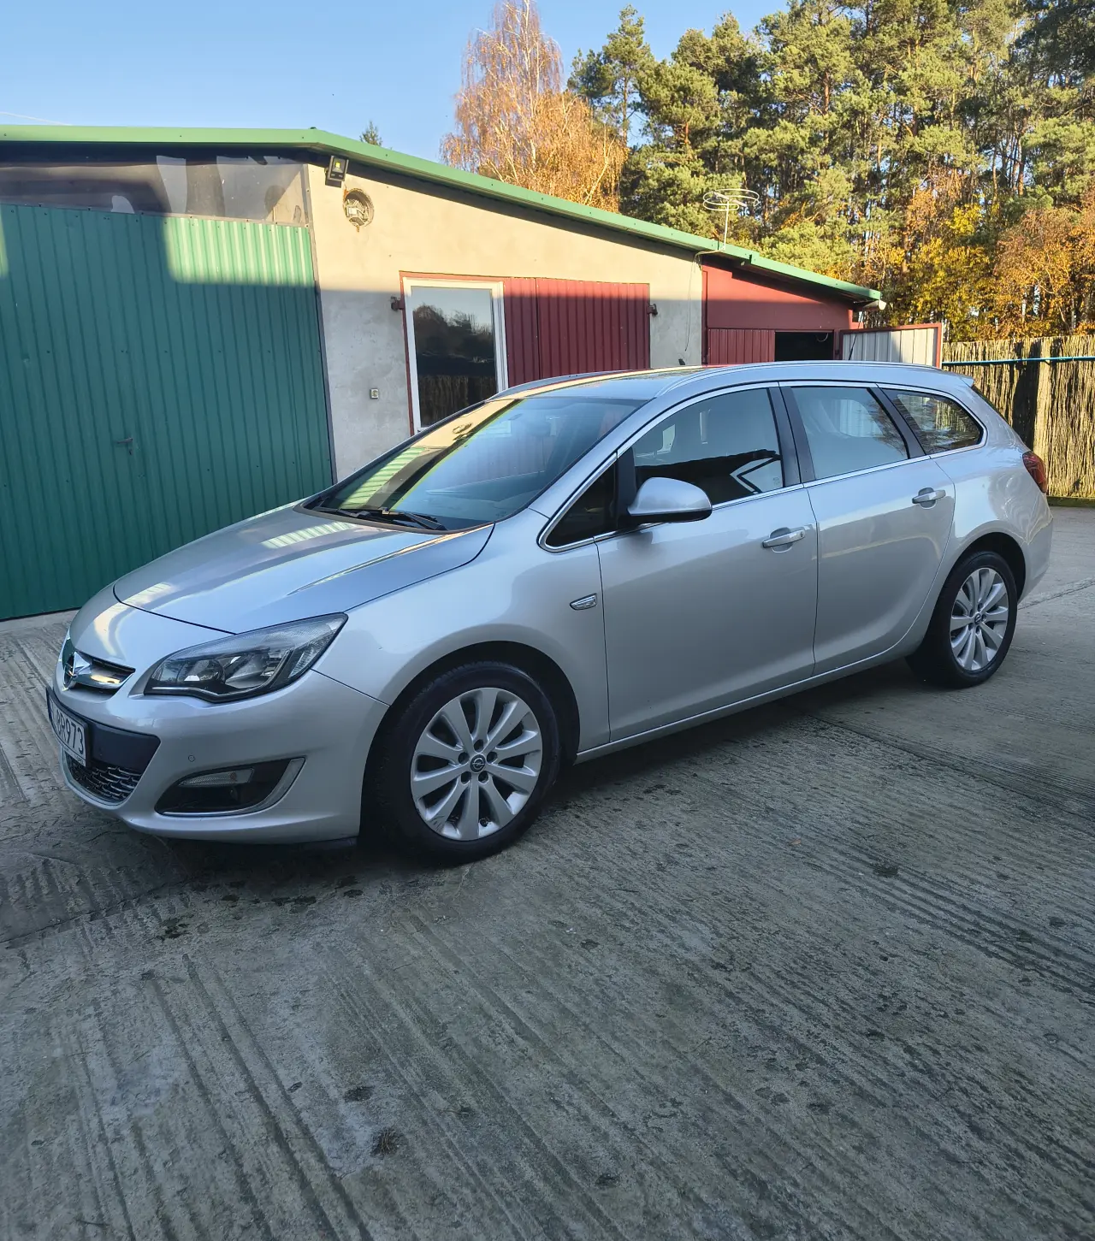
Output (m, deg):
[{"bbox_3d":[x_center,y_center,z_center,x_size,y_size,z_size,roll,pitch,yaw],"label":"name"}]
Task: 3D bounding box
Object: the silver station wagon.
[{"bbox_3d":[0.384,-0.351,4.451,4.700,1.500,1.860,-12,16,-35],"label":"silver station wagon"}]

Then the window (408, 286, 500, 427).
[{"bbox_3d":[-0.831,-2.365,9.127,0.920,1.220,0.060,-13,17,-38],"label":"window"}]

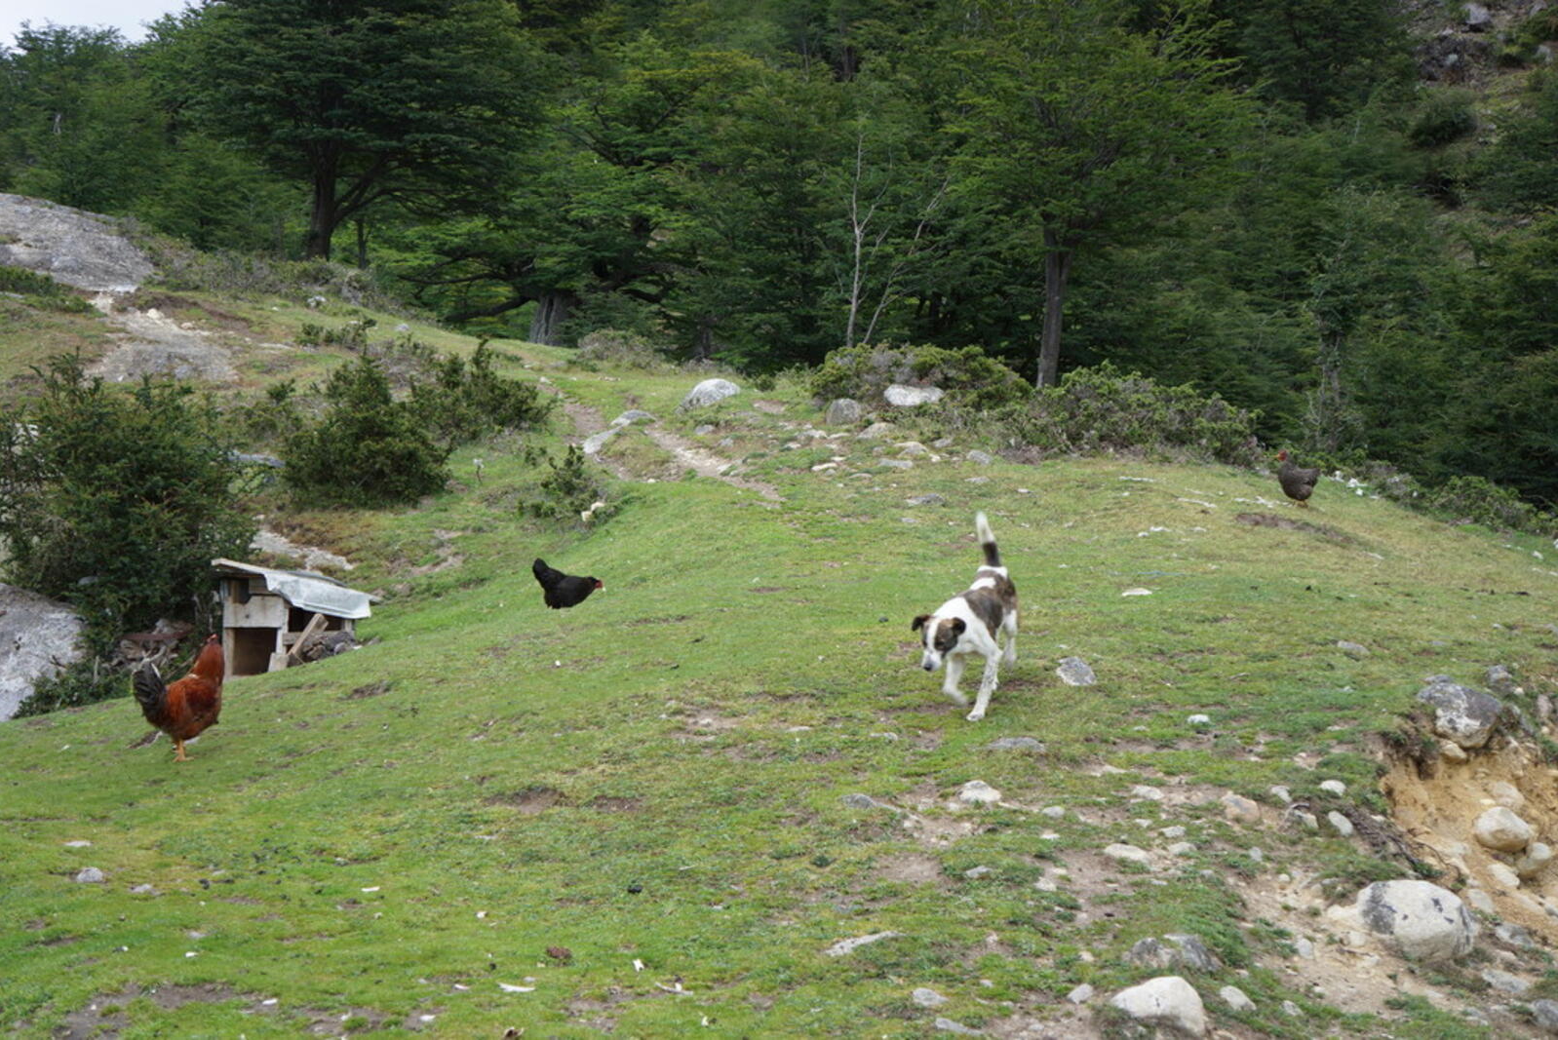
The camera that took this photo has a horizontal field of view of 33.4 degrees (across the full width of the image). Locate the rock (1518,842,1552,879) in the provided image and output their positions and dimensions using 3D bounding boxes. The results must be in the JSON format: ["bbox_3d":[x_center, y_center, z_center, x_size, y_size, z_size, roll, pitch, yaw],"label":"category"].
[{"bbox_3d":[2.531,1.139,8.700,0.111,0.116,0.120,0,2,0],"label":"rock"}]

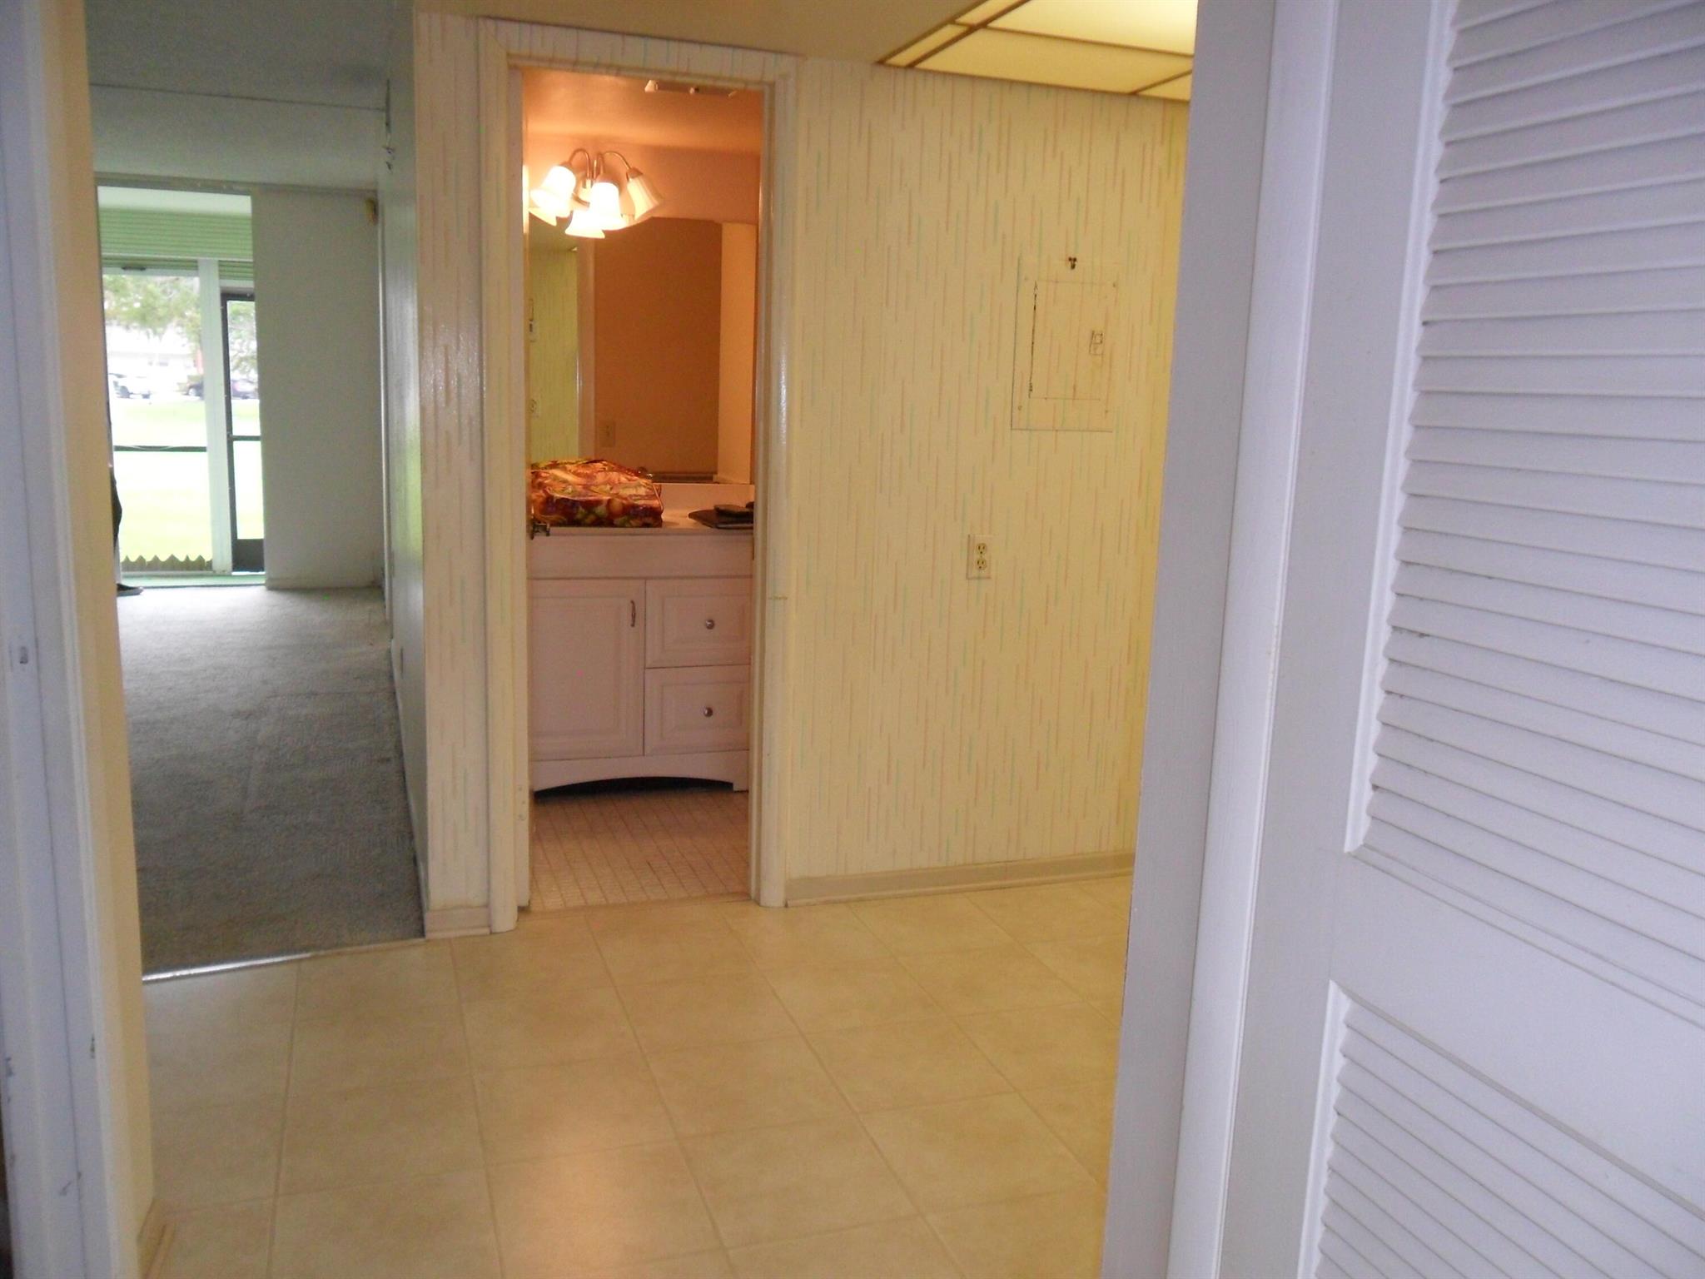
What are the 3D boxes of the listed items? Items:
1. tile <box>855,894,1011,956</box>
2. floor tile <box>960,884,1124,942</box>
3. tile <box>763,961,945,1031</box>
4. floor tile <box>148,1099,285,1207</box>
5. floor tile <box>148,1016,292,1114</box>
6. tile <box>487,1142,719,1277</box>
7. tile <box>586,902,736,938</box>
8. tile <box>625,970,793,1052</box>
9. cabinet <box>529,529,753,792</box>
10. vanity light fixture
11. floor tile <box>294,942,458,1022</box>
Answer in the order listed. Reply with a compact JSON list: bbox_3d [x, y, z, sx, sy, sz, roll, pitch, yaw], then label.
[{"bbox_3d":[0.201,0.731,3.395,0.328,0.012,0.328,-2,10,-19],"label":"tile"},{"bbox_3d":[0.512,0.725,3.518,0.331,0.010,0.330,-2,10,-19],"label":"floor tile"},{"bbox_3d":[-0.003,0.797,2.991,0.331,0.010,0.330,-2,10,-19],"label":"tile"},{"bbox_3d":[-1.140,0.883,2.235,0.328,0.012,0.328,-2,10,-19],"label":"floor tile"},{"bbox_3d":[-1.249,0.828,2.542,0.328,0.012,0.328,-2,10,-19],"label":"floor tile"},{"bbox_3d":[-0.409,0.925,2.159,0.331,0.010,0.330,-2,10,-19],"label":"tile"},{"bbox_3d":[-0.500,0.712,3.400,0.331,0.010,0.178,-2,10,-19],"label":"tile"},{"bbox_3d":[-0.314,0.803,2.870,0.328,0.012,0.328,-2,10,-19],"label":"tile"},{"bbox_3d":[-0.816,0.046,4.598,0.905,0.880,0.540,-2,10,-19],"label":"cabinet"},{"bbox_3d":[-0.861,-1.506,4.481,0.449,0.268,0.280,-2,10,-19],"label":"vanity light fixture"},{"bbox_3d":[-1.049,0.767,2.969,0.331,0.010,0.330,-2,10,-19],"label":"floor tile"}]

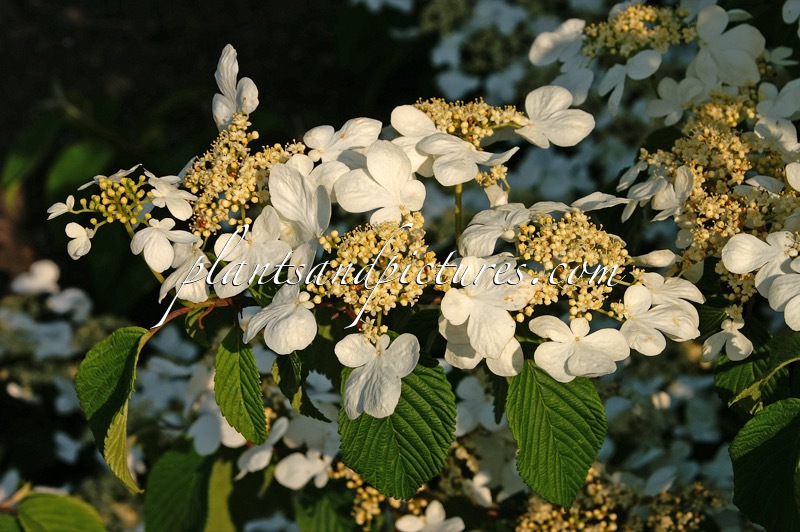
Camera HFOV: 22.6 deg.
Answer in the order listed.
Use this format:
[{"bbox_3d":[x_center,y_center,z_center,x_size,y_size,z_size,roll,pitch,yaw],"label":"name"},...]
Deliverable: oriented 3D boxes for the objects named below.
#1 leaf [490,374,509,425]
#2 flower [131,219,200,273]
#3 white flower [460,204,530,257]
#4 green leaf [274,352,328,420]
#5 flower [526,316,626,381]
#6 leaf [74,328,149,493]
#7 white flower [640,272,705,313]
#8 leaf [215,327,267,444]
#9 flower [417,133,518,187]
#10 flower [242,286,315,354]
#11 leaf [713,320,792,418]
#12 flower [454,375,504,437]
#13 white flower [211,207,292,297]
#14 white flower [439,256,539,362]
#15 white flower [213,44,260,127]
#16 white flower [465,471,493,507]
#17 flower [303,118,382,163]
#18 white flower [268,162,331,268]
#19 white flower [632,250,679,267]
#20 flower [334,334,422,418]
[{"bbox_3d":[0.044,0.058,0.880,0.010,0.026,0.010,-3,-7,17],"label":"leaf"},{"bbox_3d":[-0.095,-0.008,0.810,0.028,0.024,0.012,2,-30,8],"label":"flower"},{"bbox_3d":[0.038,-0.014,0.800,0.031,0.022,0.015,-10,-27,-30],"label":"white flower"},{"bbox_3d":[-0.046,0.056,0.915,0.026,0.033,0.016,0,-15,6],"label":"green leaf"},{"bbox_3d":[0.075,0.035,0.840,0.042,0.027,0.012,0,-21,3],"label":"flower"},{"bbox_3d":[-0.130,0.065,0.900,0.030,0.073,0.022,-2,-12,18],"label":"leaf"},{"bbox_3d":[0.117,0.011,0.860,0.027,0.017,0.012,-11,-25,-12],"label":"white flower"},{"bbox_3d":[-0.069,0.051,0.860,0.020,0.051,0.012,-13,-15,15],"label":"leaf"},{"bbox_3d":[0.028,-0.045,0.840,0.042,0.015,0.022,3,56,-2],"label":"flower"},{"bbox_3d":[-0.048,0.021,0.790,0.030,0.030,0.015,-6,-22,-18],"label":"flower"},{"bbox_3d":[0.164,0.047,0.930,0.037,0.046,0.020,0,-21,6],"label":"leaf"},{"bbox_3d":[0.043,0.079,1.120,0.031,0.034,0.012,0,-18,-3],"label":"flower"},{"bbox_3d":[-0.059,-0.006,0.800,0.033,0.037,0.013,3,-17,10],"label":"white flower"},{"bbox_3d":[0.035,0.017,0.790,0.039,0.043,0.015,5,-16,17],"label":"white flower"},{"bbox_3d":[-0.072,-0.078,0.870,0.020,0.036,0.015,-3,-11,-18],"label":"white flower"},{"bbox_3d":[0.042,0.118,1.060,0.017,0.020,0.010,0,-18,-12],"label":"white flower"},{"bbox_3d":[-0.026,-0.057,0.910,0.036,0.011,0.024,0,53,0],"label":"flower"},{"bbox_3d":[-0.040,-0.020,0.795,0.025,0.043,0.018,-11,-6,-32],"label":"white flower"},{"bbox_3d":[0.112,-0.003,0.870,0.021,0.010,0.009,6,53,-3],"label":"white flower"},{"bbox_3d":[-0.010,0.049,0.890,0.038,0.038,0.012,0,-14,0],"label":"flower"}]

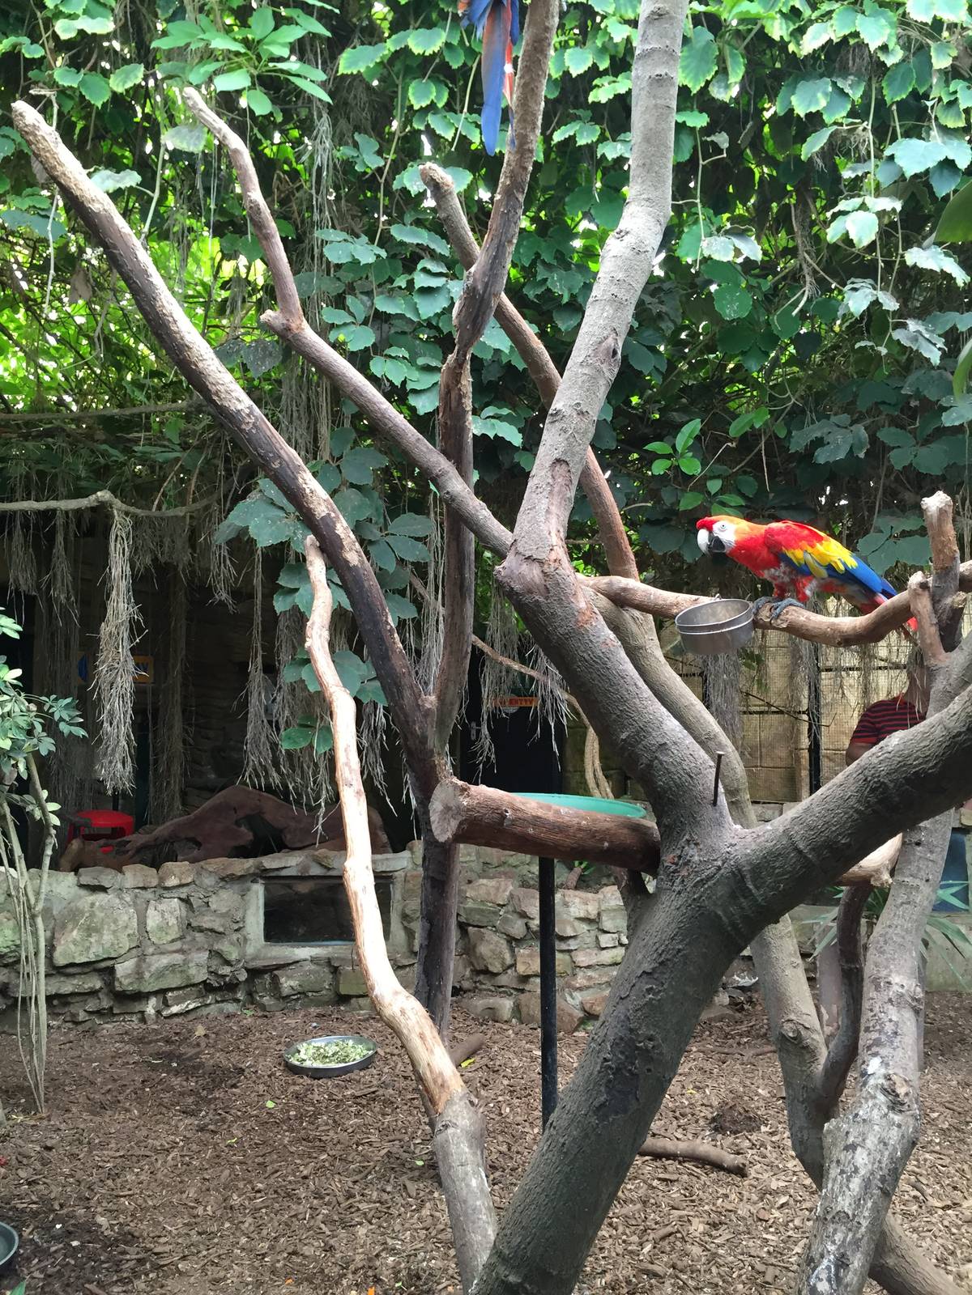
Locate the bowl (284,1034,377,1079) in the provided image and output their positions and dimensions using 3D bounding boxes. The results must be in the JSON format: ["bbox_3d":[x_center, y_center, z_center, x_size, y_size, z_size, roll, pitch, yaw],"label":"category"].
[{"bbox_3d":[-0.521,1.377,3.650,0.313,0.047,0.313,-3,-1,0],"label":"bowl"}]

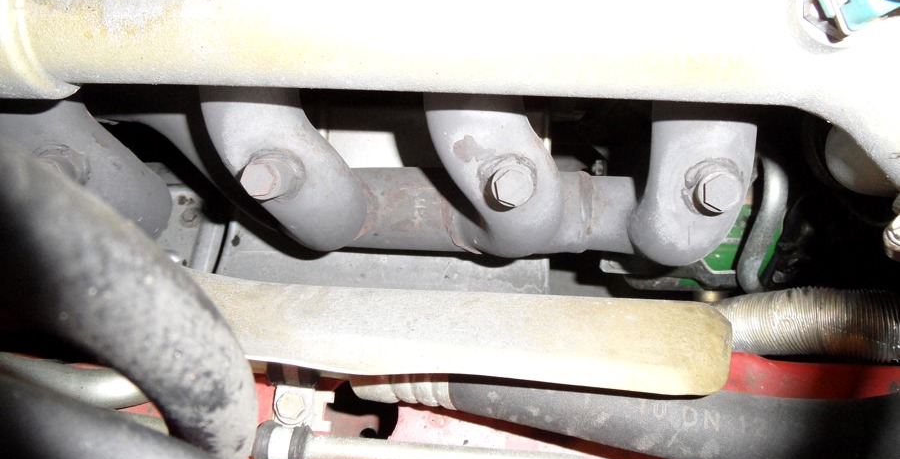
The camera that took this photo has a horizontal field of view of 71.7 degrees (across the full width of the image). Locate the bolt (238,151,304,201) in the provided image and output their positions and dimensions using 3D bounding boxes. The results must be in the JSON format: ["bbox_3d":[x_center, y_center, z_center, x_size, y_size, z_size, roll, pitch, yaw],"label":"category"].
[{"bbox_3d":[-0.078,-0.022,0.267,0.018,0.018,0.014,0,9,15],"label":"bolt"}]

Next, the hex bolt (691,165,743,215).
[{"bbox_3d":[0.115,-0.016,0.266,0.018,0.018,0.012,0,12,3],"label":"hex bolt"}]

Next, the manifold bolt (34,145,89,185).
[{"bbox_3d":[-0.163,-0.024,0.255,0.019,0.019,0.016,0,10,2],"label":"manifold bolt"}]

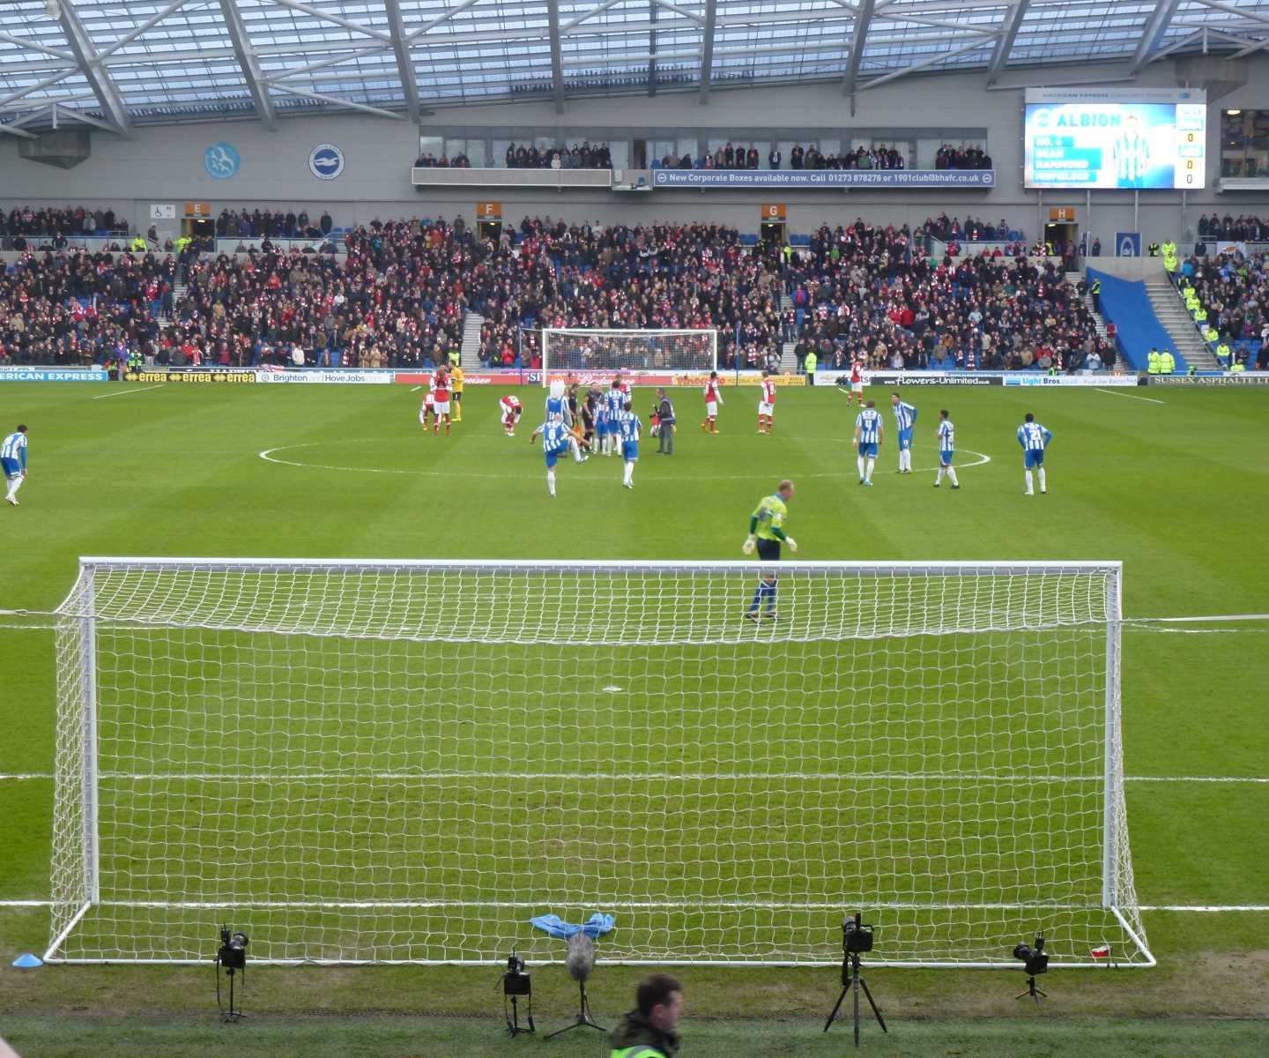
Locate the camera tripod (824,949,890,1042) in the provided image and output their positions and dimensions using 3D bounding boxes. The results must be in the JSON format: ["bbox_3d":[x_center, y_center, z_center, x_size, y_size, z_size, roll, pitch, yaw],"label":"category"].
[{"bbox_3d":[1.342,2.835,16.006,0.380,0.510,0.340,0,5,0],"label":"camera tripod"}]

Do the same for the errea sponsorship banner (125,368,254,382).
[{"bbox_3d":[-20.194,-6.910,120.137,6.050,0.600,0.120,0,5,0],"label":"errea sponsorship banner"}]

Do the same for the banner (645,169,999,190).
[{"bbox_3d":[9.562,-17.673,134.000,17.200,0.980,0.150,0,5,0],"label":"banner"}]

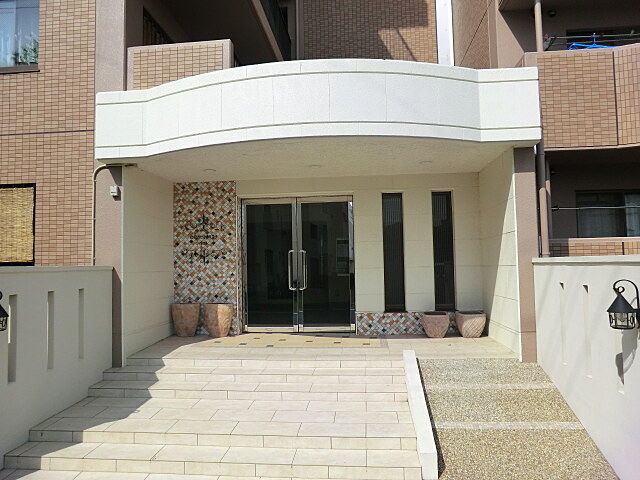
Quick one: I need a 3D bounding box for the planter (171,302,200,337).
[{"bbox_3d":[-2.077,1.245,6.876,0.455,0.472,0.455,-1,-3,5],"label":"planter"}]

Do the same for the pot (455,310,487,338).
[{"bbox_3d":[2.208,1.238,6.483,0.436,0.341,0.436,-1,-3,5],"label":"pot"}]

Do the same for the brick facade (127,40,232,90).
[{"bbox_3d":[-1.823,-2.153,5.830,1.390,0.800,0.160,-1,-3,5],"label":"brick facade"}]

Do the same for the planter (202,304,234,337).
[{"bbox_3d":[-1.562,1.240,6.827,0.466,0.475,0.466,-1,-3,0],"label":"planter"}]

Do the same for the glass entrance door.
[{"bbox_3d":[-0.366,0.387,7.258,1.821,2.223,0.120,-1,-3,5],"label":"glass entrance door"}]

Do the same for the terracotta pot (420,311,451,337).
[{"bbox_3d":[1.710,1.250,6.531,0.397,0.341,0.397,-1,-3,5],"label":"terracotta pot"}]

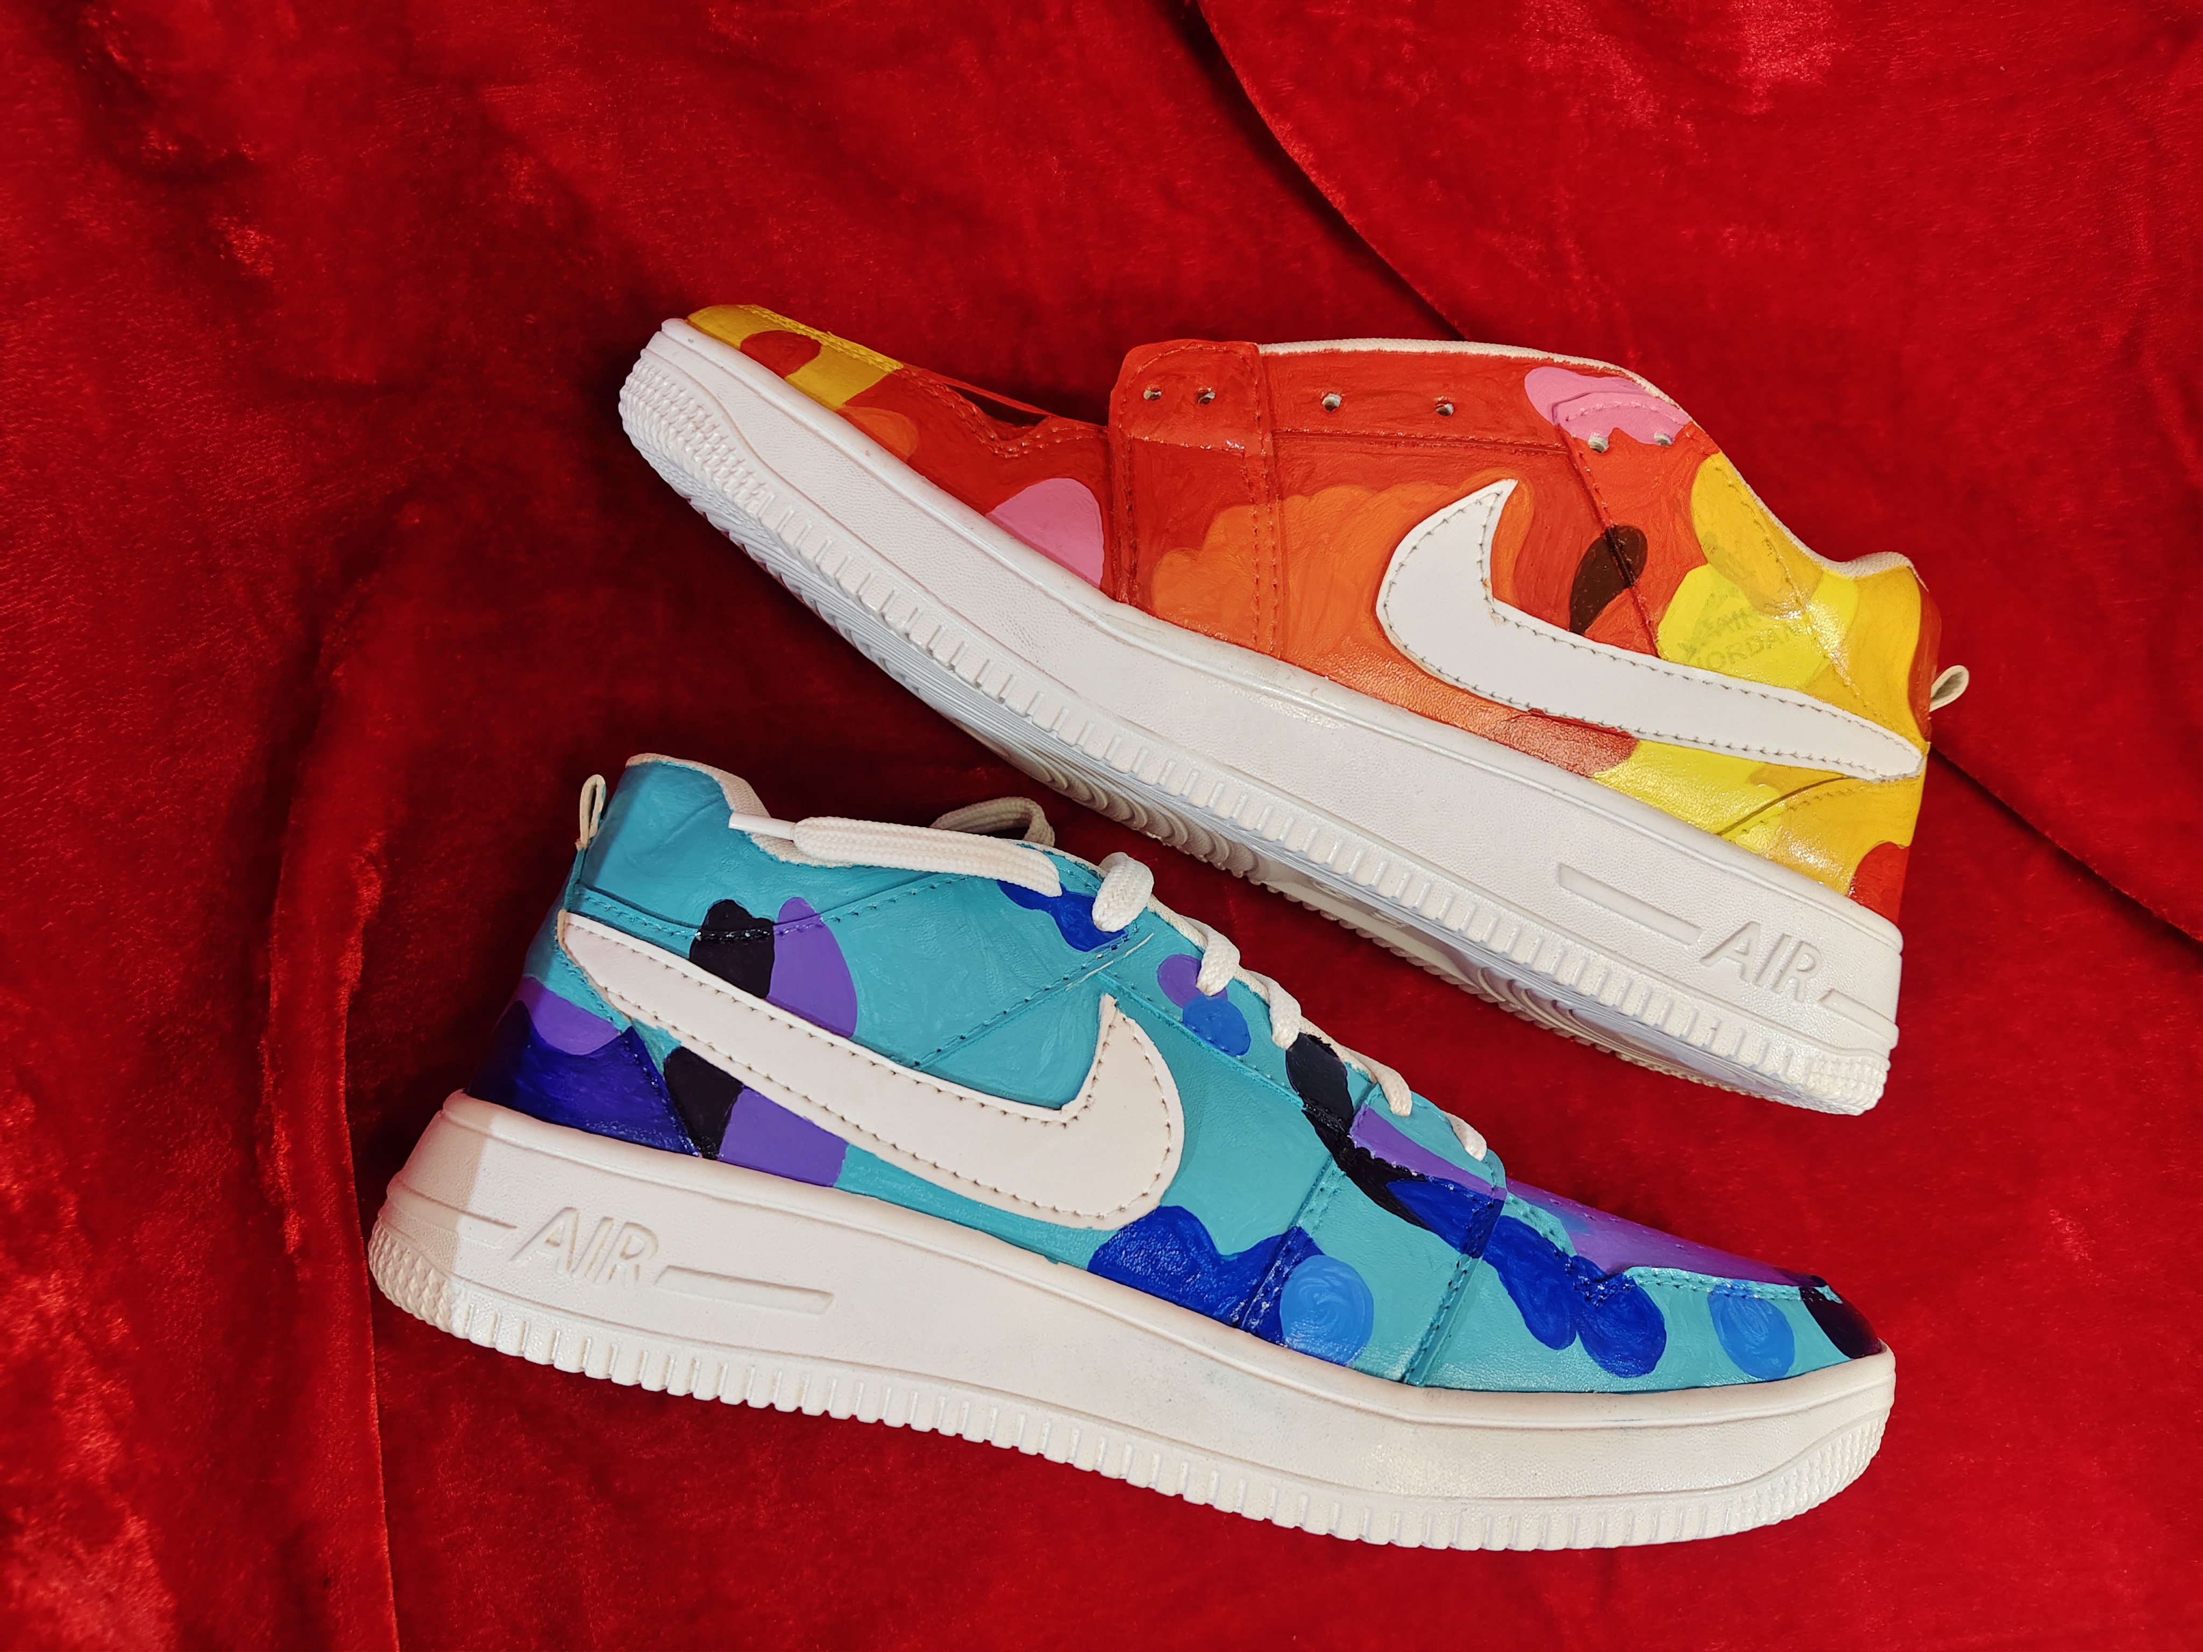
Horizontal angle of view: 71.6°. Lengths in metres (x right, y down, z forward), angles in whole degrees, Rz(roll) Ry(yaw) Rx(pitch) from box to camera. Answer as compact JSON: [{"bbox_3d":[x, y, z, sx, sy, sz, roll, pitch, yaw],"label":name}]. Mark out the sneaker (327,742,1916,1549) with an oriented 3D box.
[{"bbox_3d":[0.021,0.056,0.290,0.288,0.105,0.102,12,92,-6],"label":"sneaker"}]

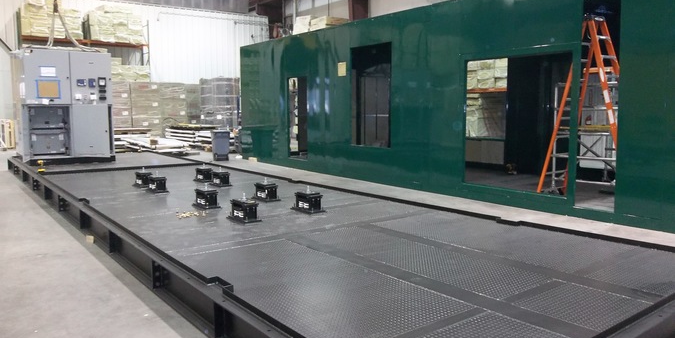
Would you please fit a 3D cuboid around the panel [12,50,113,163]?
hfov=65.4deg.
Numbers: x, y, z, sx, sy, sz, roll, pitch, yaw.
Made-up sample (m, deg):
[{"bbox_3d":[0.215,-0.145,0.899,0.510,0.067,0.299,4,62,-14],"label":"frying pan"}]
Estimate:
[{"bbox_3d":[-6.882,-1.514,13.206,1.893,2.643,2.184,-4,7,-37],"label":"panel"}]

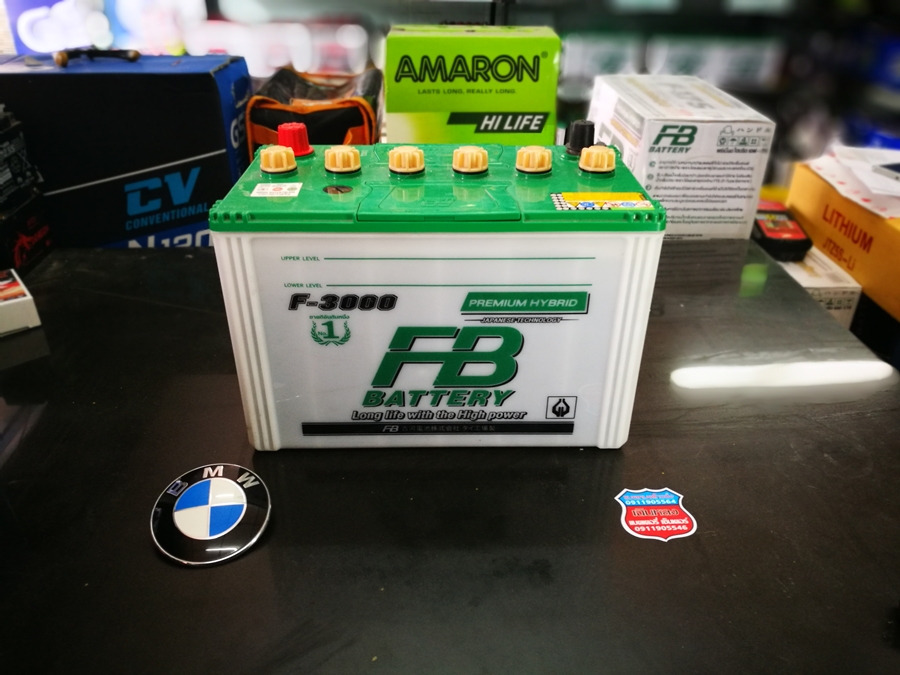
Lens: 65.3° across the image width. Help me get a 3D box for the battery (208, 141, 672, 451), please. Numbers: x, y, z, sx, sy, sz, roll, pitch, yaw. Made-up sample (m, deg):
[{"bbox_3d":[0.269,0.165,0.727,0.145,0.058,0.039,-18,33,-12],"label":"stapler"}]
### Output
[{"bbox_3d":[-0.009,-0.042,0.586,0.305,0.209,0.171,0,30,-1],"label":"battery"}]

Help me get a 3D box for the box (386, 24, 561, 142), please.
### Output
[{"bbox_3d":[0.033,-0.348,1.083,0.242,0.228,0.135,0,30,0],"label":"box"}]

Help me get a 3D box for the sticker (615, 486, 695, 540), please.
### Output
[{"bbox_3d":[0.148,0.127,0.505,0.053,0.001,0.055,0,30,-1],"label":"sticker"}]

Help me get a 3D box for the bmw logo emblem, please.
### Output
[{"bbox_3d":[-0.168,0.125,0.496,0.080,0.008,0.080,-3,44,-14],"label":"bmw logo emblem"}]

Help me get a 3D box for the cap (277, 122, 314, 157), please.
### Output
[{"bbox_3d":[-0.128,-0.165,0.581,0.030,0.022,0.030,0,30,-1],"label":"cap"}]

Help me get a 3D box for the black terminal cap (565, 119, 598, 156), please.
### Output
[{"bbox_3d":[0.111,-0.168,0.586,0.027,0.025,0.027,0,30,0],"label":"black terminal cap"}]

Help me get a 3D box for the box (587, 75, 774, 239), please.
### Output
[{"bbox_3d":[0.346,-0.273,1.140,0.176,0.230,0.316,0,30,-2],"label":"box"}]

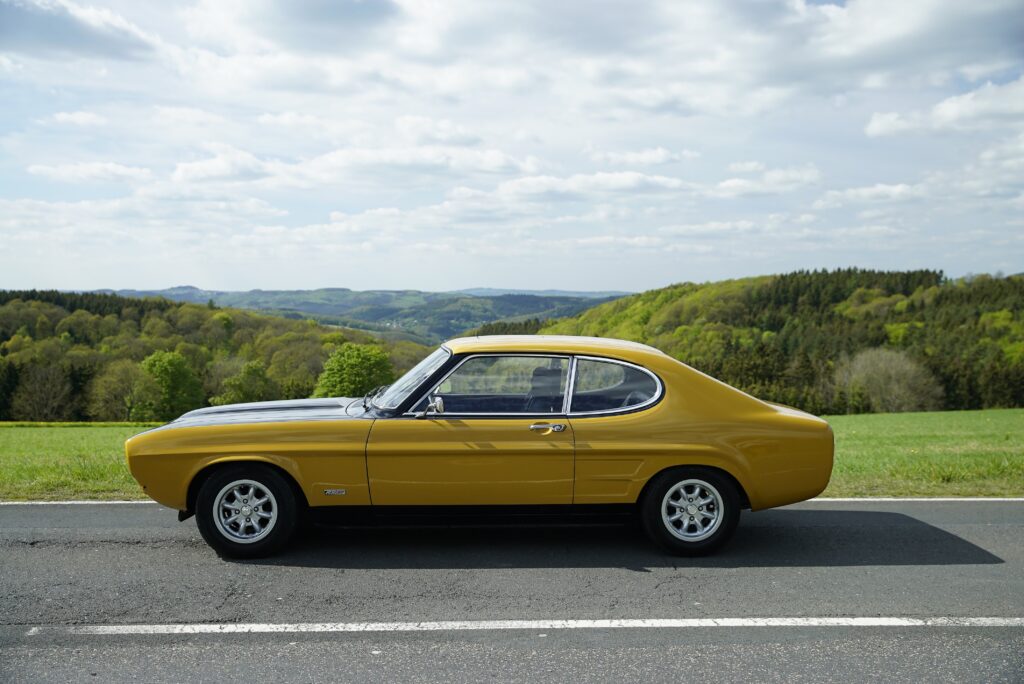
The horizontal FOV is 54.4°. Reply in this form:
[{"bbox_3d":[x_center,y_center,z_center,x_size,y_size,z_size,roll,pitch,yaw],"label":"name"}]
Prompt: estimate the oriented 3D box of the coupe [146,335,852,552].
[{"bbox_3d":[-0.190,0.585,6.500,4.200,1.260,1.650,0,2,-1],"label":"coupe"}]

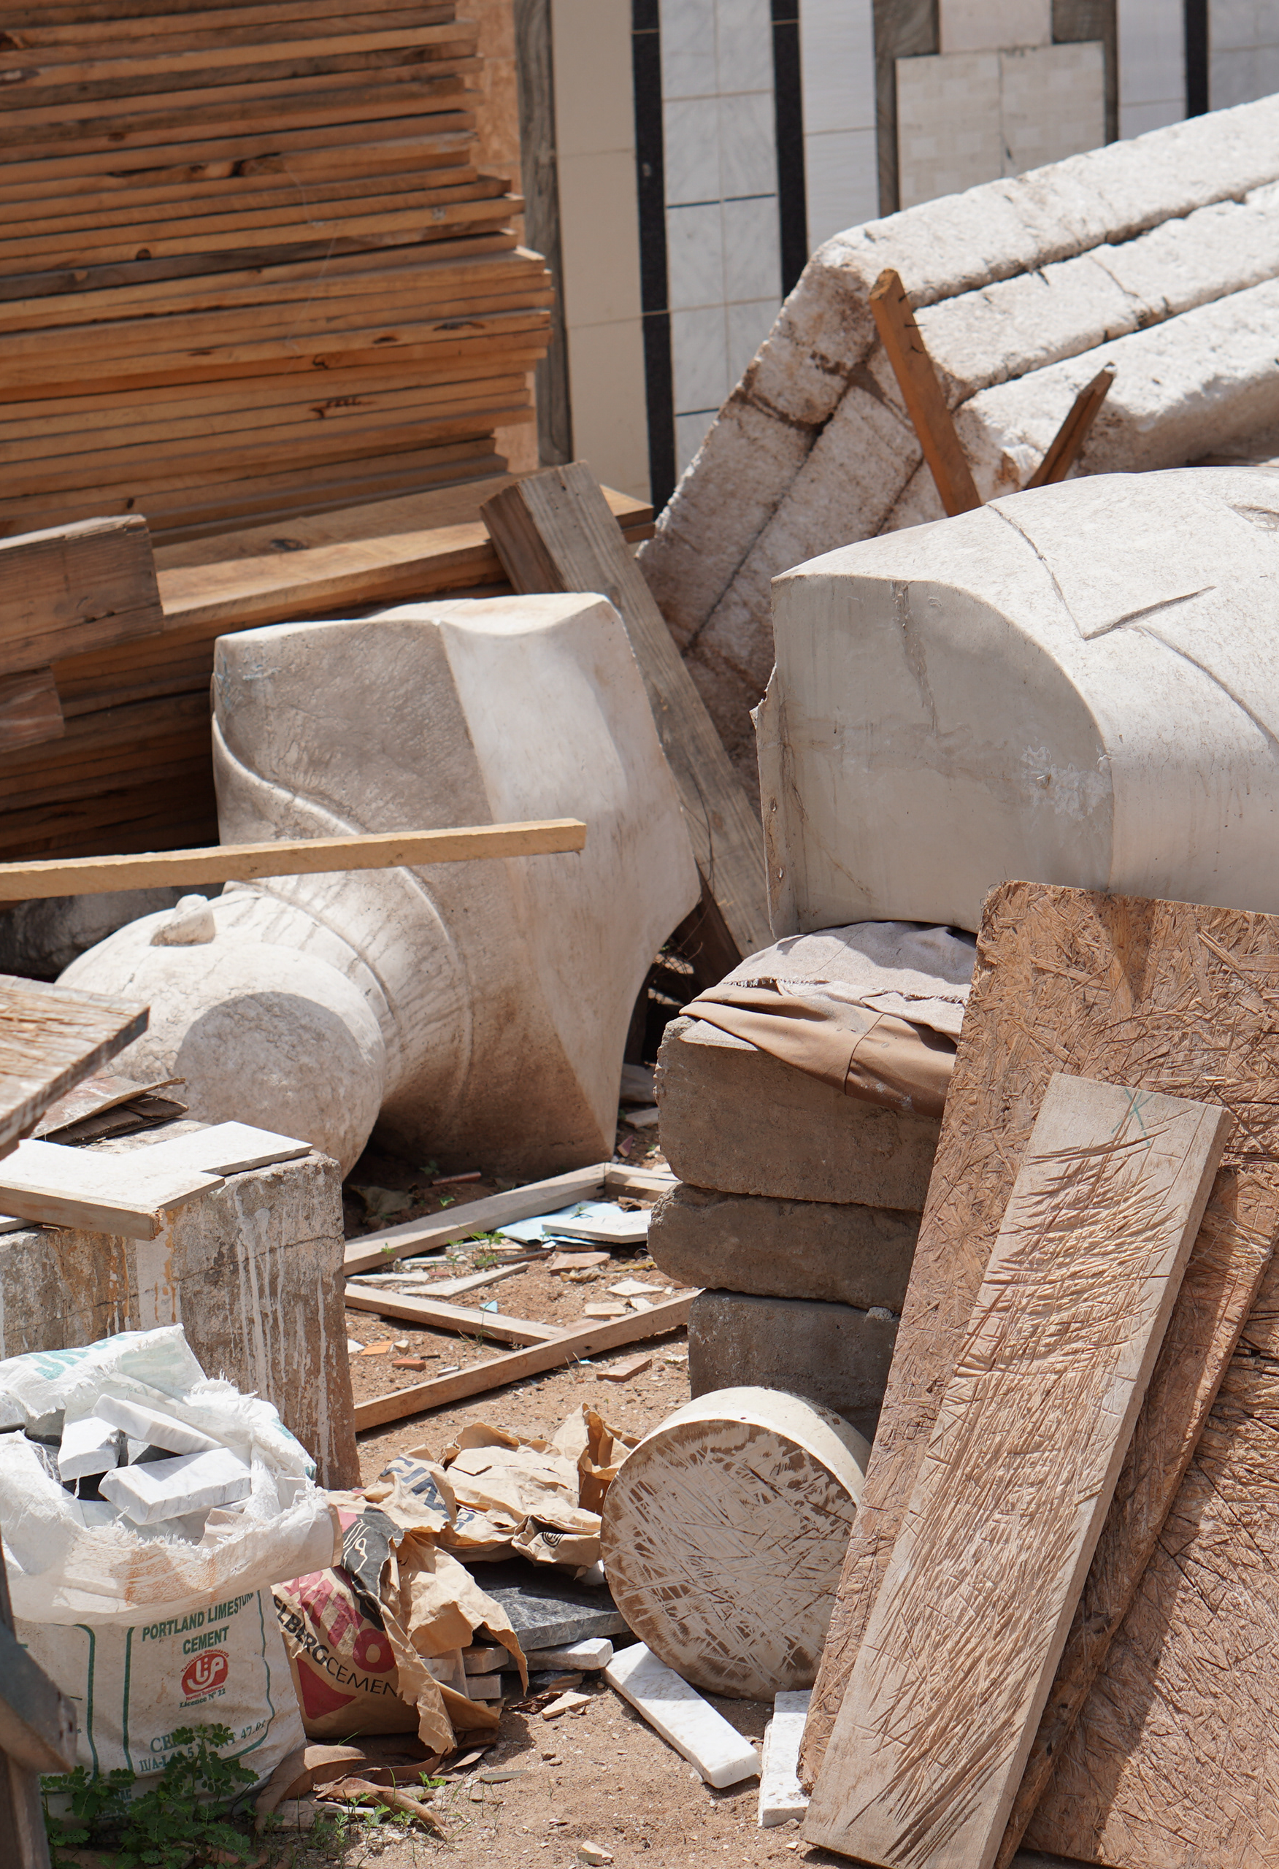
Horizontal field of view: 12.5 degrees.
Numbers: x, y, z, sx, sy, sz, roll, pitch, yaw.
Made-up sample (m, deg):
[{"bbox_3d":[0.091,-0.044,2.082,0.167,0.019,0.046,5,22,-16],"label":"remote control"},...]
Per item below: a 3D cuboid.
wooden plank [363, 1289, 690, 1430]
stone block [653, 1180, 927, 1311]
[{"bbox_3d":[-0.127,0.486,6.662,0.022,0.032,0.633,9,16,43],"label":"wooden plank"},{"bbox_3d":[0.233,0.285,5.646,0.400,0.101,0.200,5,14,30],"label":"stone block"}]

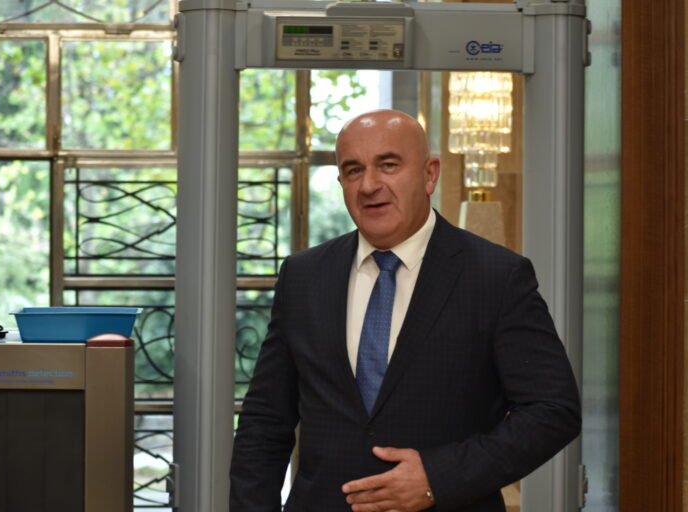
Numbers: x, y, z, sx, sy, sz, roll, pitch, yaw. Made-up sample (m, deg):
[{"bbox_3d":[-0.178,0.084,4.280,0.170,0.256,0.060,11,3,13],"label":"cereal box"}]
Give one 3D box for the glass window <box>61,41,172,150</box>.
[{"bbox_3d":[-0.864,-0.609,11.500,0.425,0.420,0.040,0,1,0],"label":"glass window"}]

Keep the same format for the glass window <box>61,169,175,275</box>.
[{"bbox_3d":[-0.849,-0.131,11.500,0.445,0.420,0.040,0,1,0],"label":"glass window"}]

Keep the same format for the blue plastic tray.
[{"bbox_3d":[-0.622,0.164,7.100,0.300,0.070,0.400,0,1,-2],"label":"blue plastic tray"}]

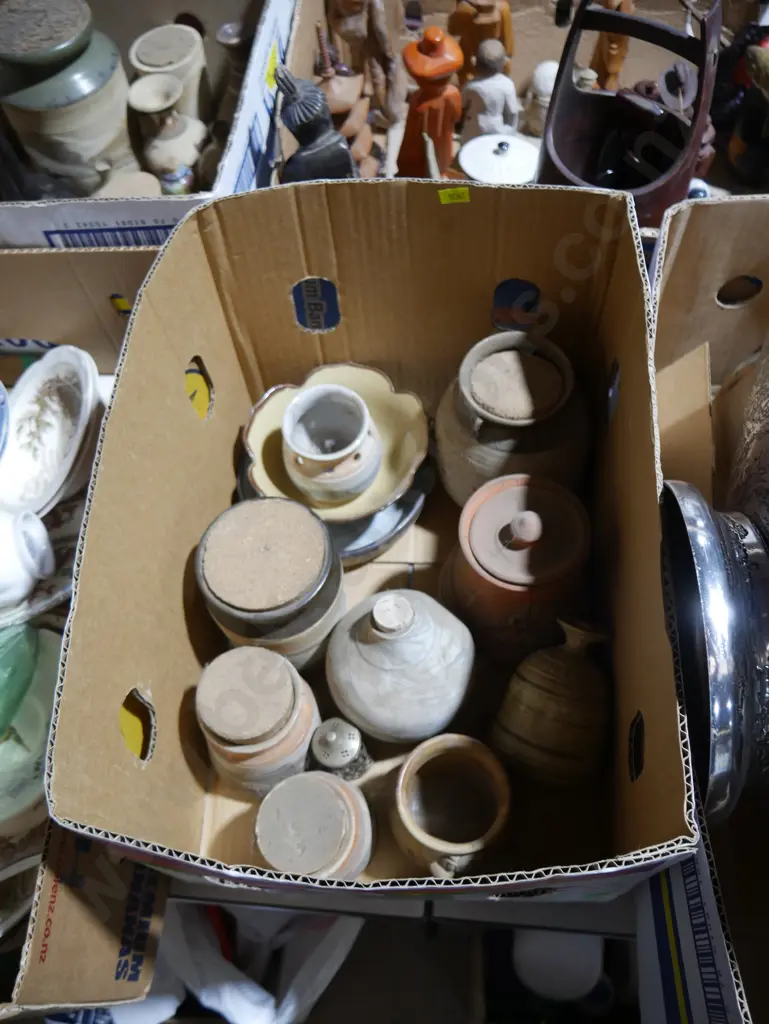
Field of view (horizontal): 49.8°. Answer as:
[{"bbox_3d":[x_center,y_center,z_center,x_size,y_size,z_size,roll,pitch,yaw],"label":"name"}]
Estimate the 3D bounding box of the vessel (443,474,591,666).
[{"bbox_3d":[0.122,0.048,0.755,0.134,0.168,0.134,1,63,5],"label":"vessel"}]

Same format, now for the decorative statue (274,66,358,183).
[{"bbox_3d":[-0.080,-0.387,0.958,0.085,0.235,0.090,-23,63,-8],"label":"decorative statue"}]

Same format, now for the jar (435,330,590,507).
[{"bbox_3d":[0.123,-0.078,0.824,0.153,0.175,0.153,0,61,3],"label":"jar"}]

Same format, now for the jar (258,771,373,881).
[{"bbox_3d":[-0.058,0.263,0.682,0.092,0.120,0.092,-2,62,3],"label":"jar"}]

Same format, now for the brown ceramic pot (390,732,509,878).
[{"bbox_3d":[0.057,0.247,0.691,0.100,0.105,0.106,-2,62,3],"label":"brown ceramic pot"}]

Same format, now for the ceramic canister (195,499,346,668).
[{"bbox_3d":[-0.098,0.073,0.766,0.124,0.150,0.124,0,61,3],"label":"ceramic canister"}]

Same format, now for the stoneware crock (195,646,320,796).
[{"bbox_3d":[-0.106,0.177,0.715,0.100,0.140,0.100,0,61,3],"label":"stoneware crock"}]

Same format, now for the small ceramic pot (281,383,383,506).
[{"bbox_3d":[-0.051,-0.065,0.830,0.100,0.090,0.100,1,63,5],"label":"small ceramic pot"}]

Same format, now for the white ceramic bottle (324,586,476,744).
[{"bbox_3d":[0.011,0.121,0.718,0.130,0.178,0.130,0,61,3],"label":"white ceramic bottle"}]

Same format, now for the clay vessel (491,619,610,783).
[{"bbox_3d":[0.154,0.152,0.714,0.104,0.104,0.120,16,94,4],"label":"clay vessel"}]

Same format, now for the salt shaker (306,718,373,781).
[{"bbox_3d":[-0.037,0.210,0.729,0.042,0.084,0.042,1,63,5],"label":"salt shaker"}]

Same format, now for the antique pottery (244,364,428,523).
[{"bbox_3d":[-0.045,-0.053,0.844,0.178,0.068,0.178,-1,61,2],"label":"antique pottery"}]

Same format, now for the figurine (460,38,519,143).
[{"bbox_3d":[0.130,-0.512,1.050,0.070,0.160,0.070,1,63,5],"label":"figurine"}]

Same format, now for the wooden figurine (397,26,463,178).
[{"bbox_3d":[0.062,-0.491,1.019,0.080,0.205,0.075,11,64,10],"label":"wooden figurine"}]

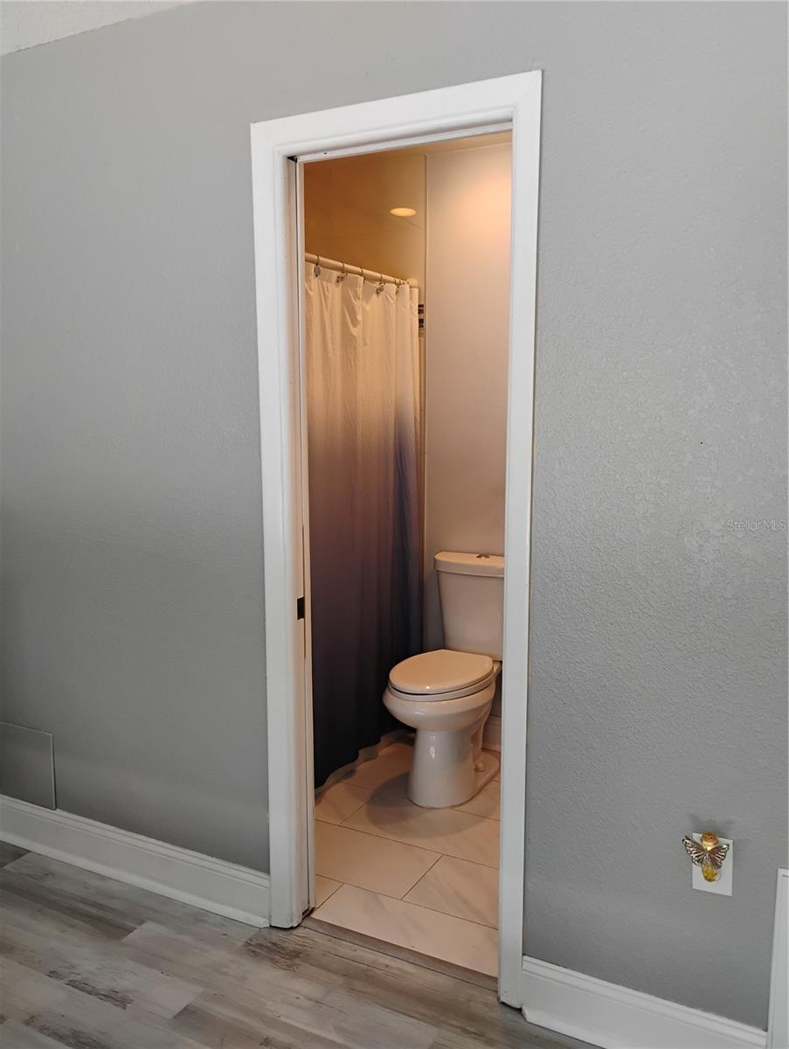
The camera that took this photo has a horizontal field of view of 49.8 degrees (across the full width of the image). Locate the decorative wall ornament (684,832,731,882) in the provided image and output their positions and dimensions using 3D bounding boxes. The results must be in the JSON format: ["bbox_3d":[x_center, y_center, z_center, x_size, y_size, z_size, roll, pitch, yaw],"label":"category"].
[{"bbox_3d":[0.647,0.687,1.765,0.089,0.092,0.060,4,10,27],"label":"decorative wall ornament"}]

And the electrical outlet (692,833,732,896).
[{"bbox_3d":[0.674,0.720,1.798,0.080,0.126,0.010,4,10,27],"label":"electrical outlet"}]

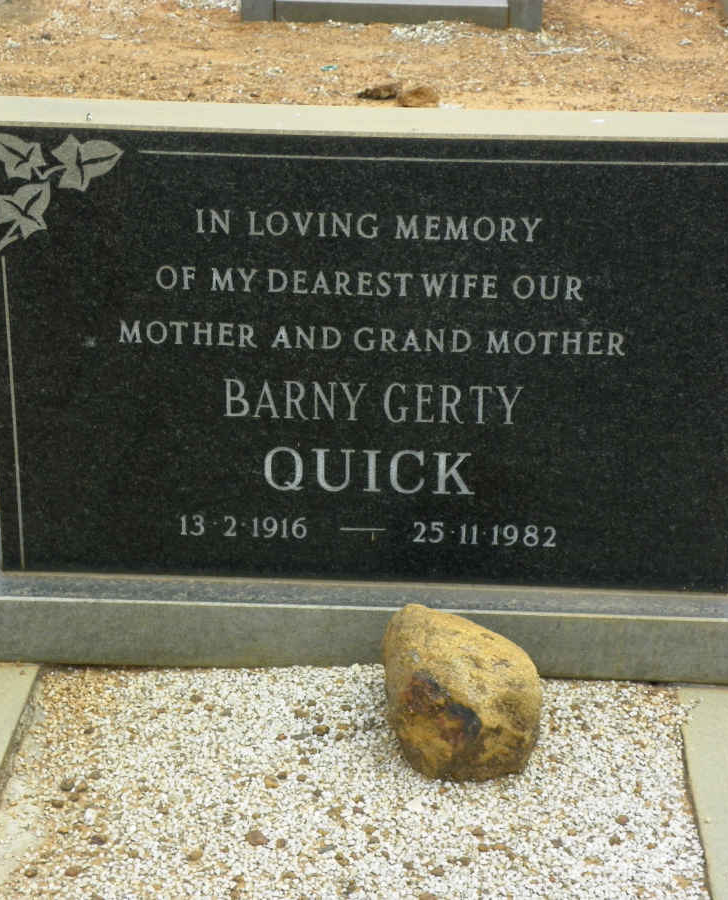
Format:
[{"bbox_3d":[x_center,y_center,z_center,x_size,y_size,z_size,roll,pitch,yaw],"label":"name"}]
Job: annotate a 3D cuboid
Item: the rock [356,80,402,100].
[{"bbox_3d":[0.039,-0.894,5.187,0.113,0.040,0.085,2,23,2],"label":"rock"}]

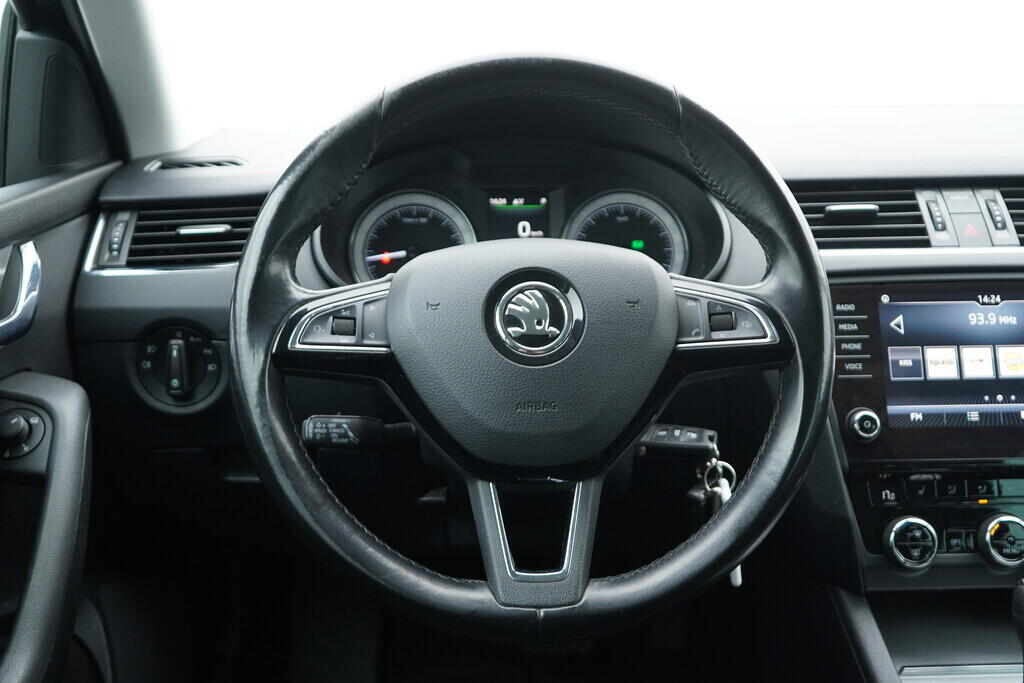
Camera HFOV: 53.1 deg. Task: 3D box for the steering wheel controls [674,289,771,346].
[{"bbox_3d":[0.130,-0.015,0.630,0.056,0.034,0.015,-1,-15,0],"label":"steering wheel controls"}]

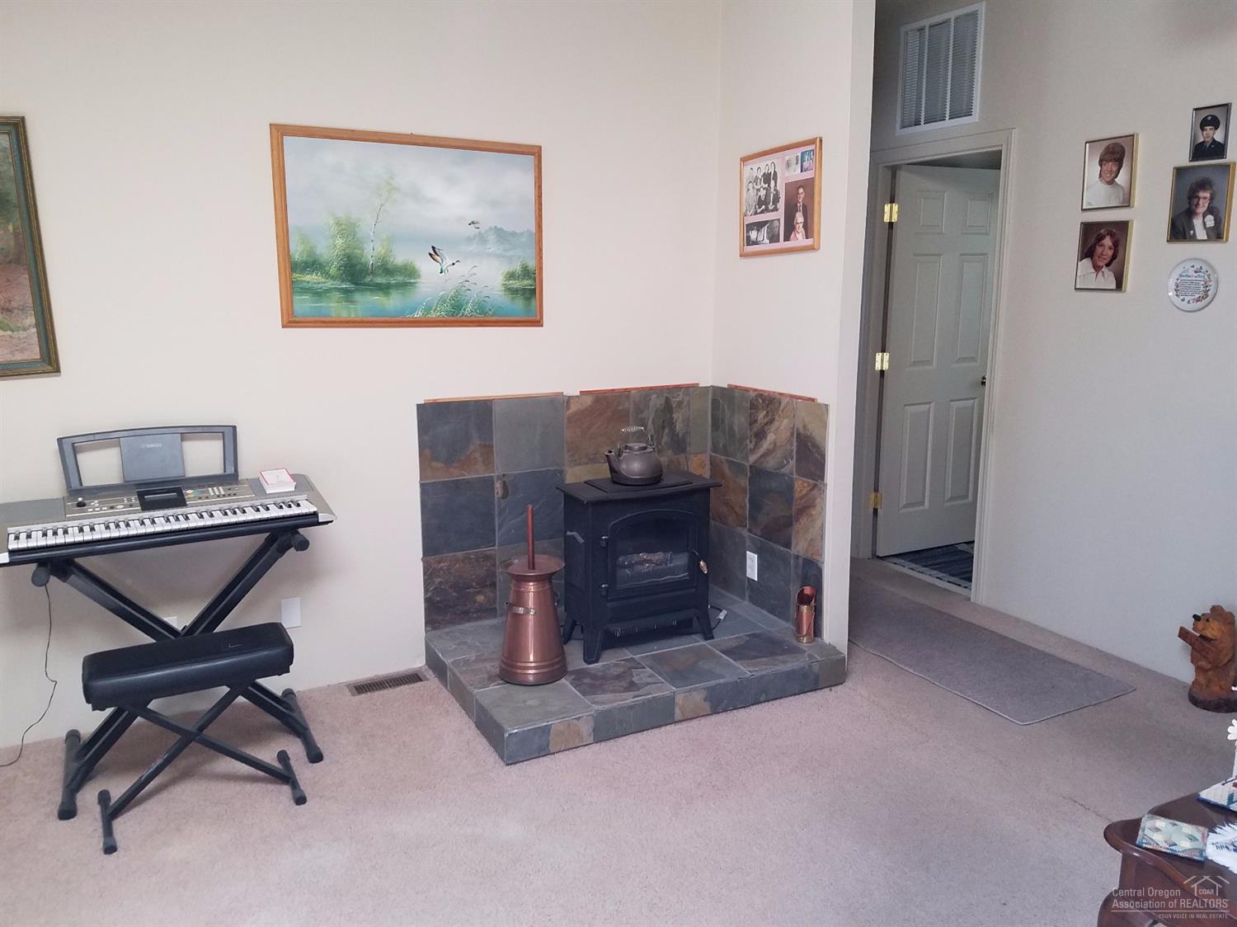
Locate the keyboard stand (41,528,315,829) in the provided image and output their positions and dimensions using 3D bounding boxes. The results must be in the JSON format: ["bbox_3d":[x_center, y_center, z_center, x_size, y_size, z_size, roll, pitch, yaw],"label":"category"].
[{"bbox_3d":[-1.366,0.586,2.936,0.735,0.700,0.530,-5,12,-27],"label":"keyboard stand"}]

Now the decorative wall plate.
[{"bbox_3d":[2.081,-0.645,3.362,0.020,0.189,0.180,-5,12,-27],"label":"decorative wall plate"}]

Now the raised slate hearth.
[{"bbox_3d":[0.052,0.770,3.650,1.397,0.112,0.924,-5,12,-27],"label":"raised slate hearth"}]

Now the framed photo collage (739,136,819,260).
[{"bbox_3d":[0.621,-1.010,3.592,0.022,0.386,0.480,-5,12,-27],"label":"framed photo collage"}]

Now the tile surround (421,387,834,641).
[{"bbox_3d":[0.011,0.225,3.577,1.349,0.930,0.799,-5,12,-27],"label":"tile surround"}]

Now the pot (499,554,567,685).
[{"bbox_3d":[-0.301,0.548,3.285,0.242,0.400,0.242,0,10,0],"label":"pot"}]

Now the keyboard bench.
[{"bbox_3d":[-1.196,0.757,2.636,0.540,0.470,0.285,-5,12,-27],"label":"keyboard bench"}]

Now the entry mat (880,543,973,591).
[{"bbox_3d":[1.878,0.551,4.995,0.630,0.012,0.860,-5,12,-27],"label":"entry mat"}]

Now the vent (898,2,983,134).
[{"bbox_3d":[1.485,-1.822,4.330,0.022,0.502,0.503,-5,12,-27],"label":"vent"}]

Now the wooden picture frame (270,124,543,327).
[{"bbox_3d":[-0.741,-0.848,3.420,0.986,0.679,0.030,-5,12,-27],"label":"wooden picture frame"}]

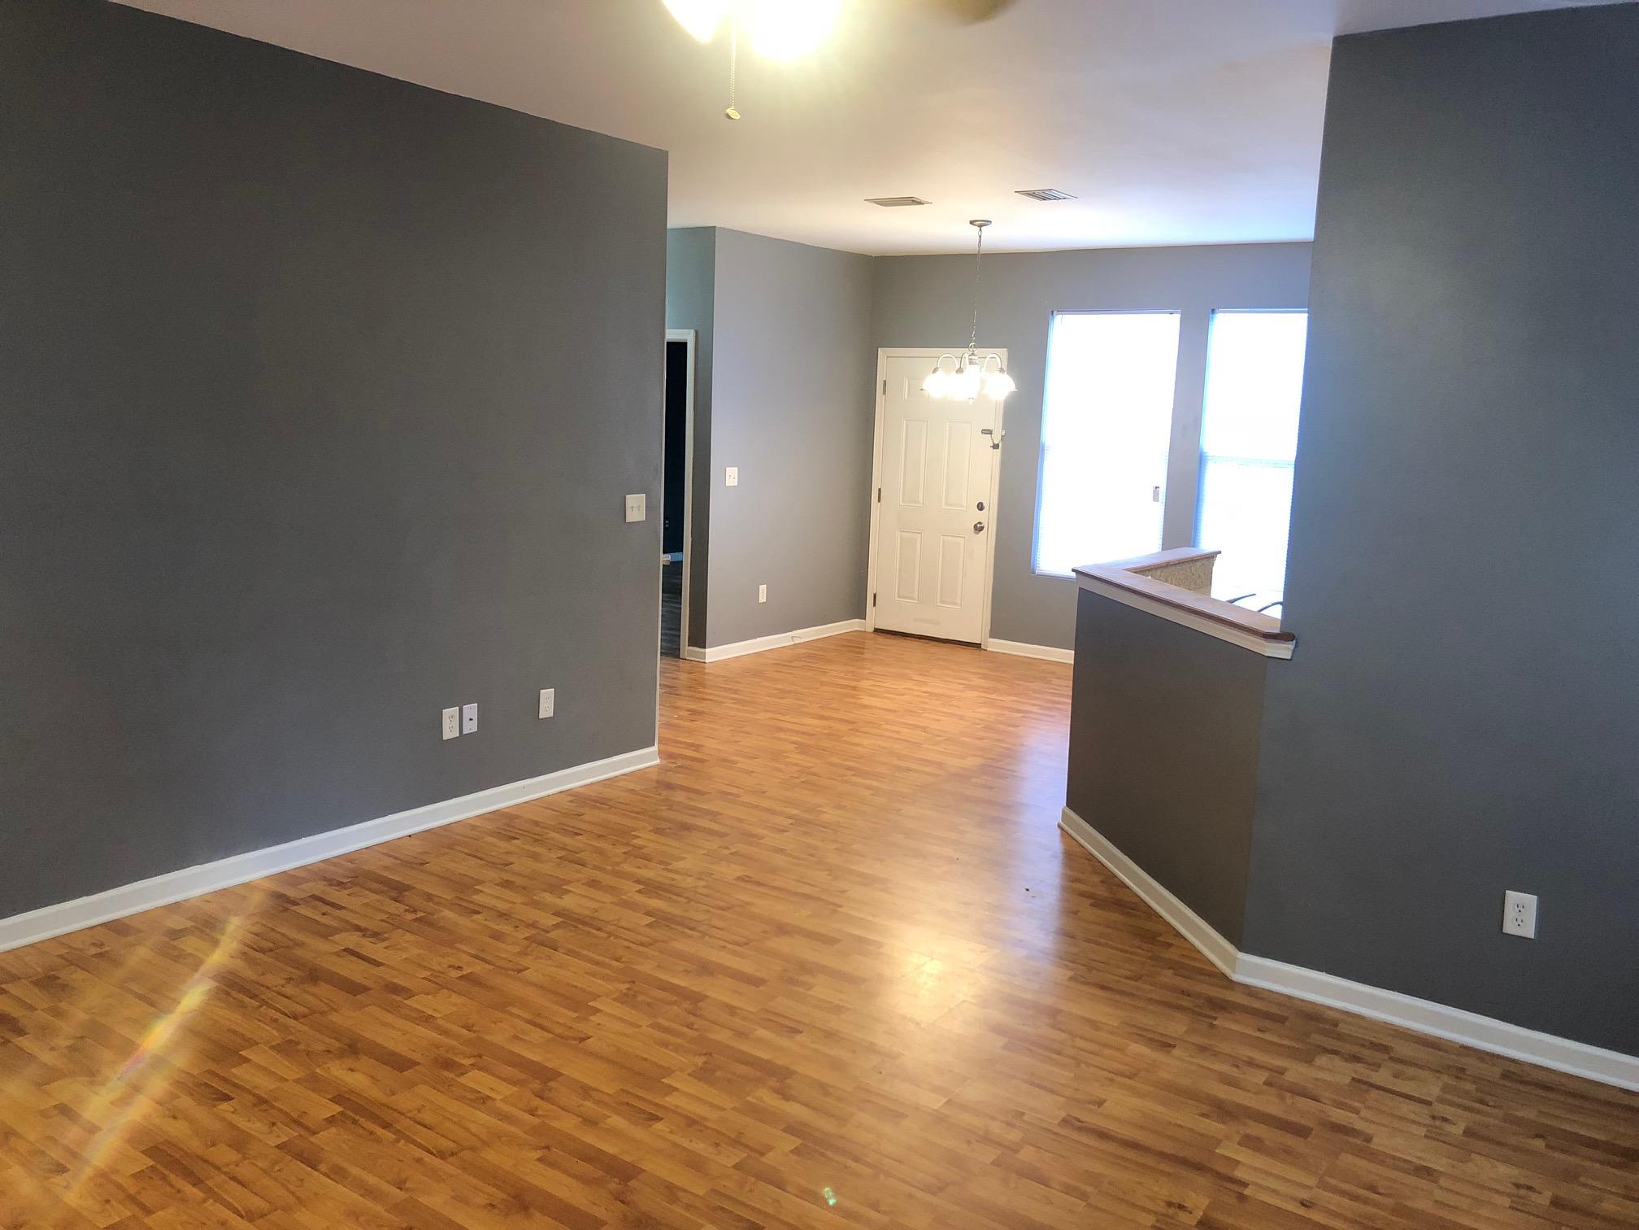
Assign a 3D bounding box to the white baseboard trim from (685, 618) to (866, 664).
[{"bbox_3d":[-0.262,0.165,9.352,0.183,0.085,1.875,8,11,35],"label":"white baseboard trim"}]

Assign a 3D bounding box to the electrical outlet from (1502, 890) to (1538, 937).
[{"bbox_3d":[1.846,0.791,3.494,0.072,0.115,0.010,8,11,35],"label":"electrical outlet"}]

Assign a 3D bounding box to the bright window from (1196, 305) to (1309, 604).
[{"bbox_3d":[2.828,-0.976,8.192,0.906,1.782,0.098,8,11,35],"label":"bright window"}]

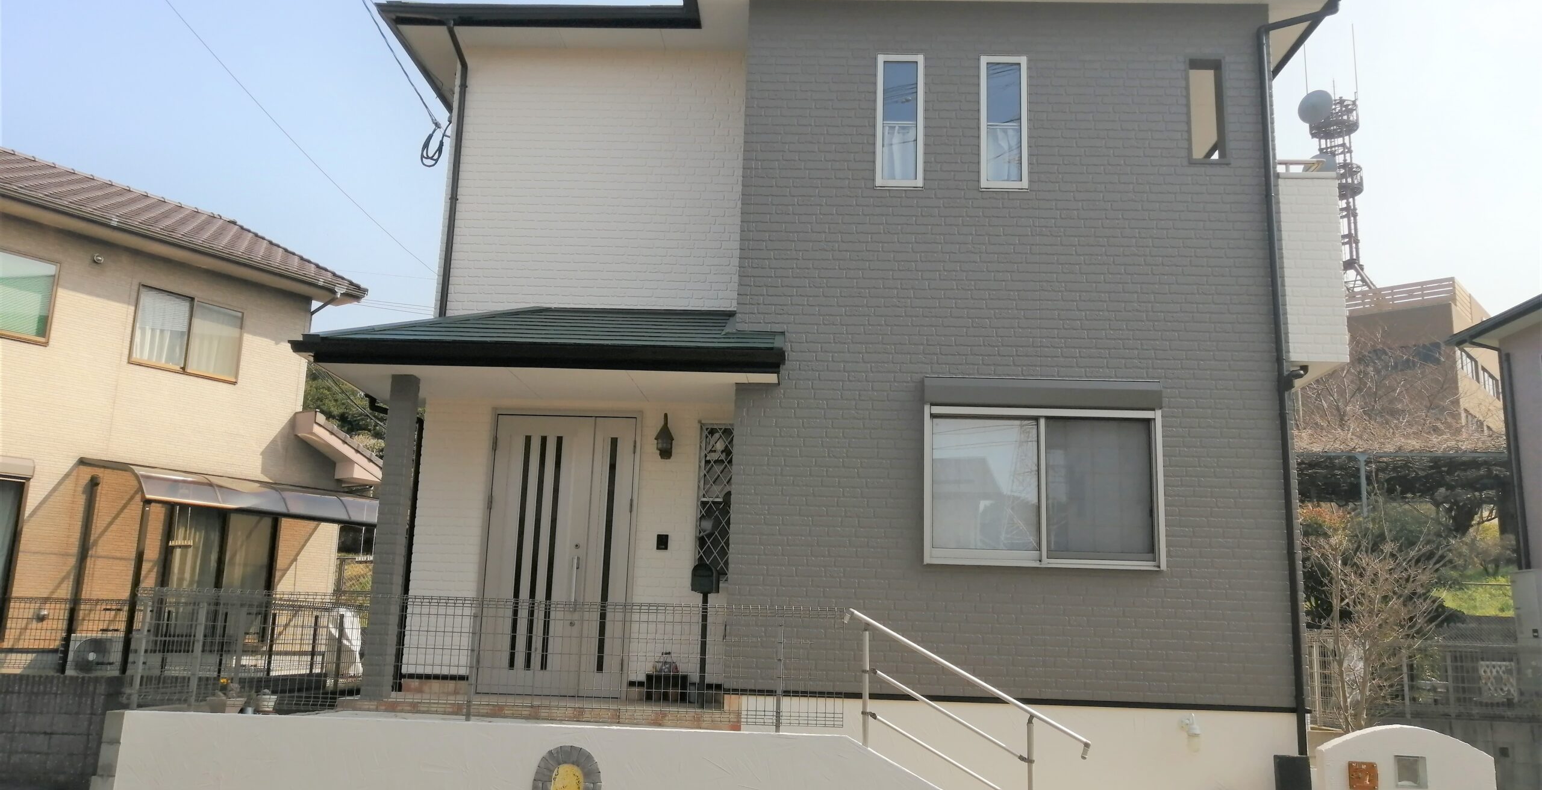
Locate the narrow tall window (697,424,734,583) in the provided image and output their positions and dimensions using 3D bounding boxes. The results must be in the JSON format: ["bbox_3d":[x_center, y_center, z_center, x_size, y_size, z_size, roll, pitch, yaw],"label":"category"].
[{"bbox_3d":[-0.472,0.906,10.189,0.320,1.350,0.100,1,-11,2],"label":"narrow tall window"}]

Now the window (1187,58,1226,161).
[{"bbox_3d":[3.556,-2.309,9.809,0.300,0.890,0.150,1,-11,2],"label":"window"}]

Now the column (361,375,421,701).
[{"bbox_3d":[-2.953,1.091,9.380,0.175,2.510,0.170,1,-11,2],"label":"column"}]

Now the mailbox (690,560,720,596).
[{"bbox_3d":[-0.517,1.463,9.534,0.170,0.225,0.420,1,-11,2],"label":"mailbox"}]

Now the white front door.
[{"bbox_3d":[-1.799,1.340,10.188,1.240,2.370,0.090,1,-11,2],"label":"white front door"}]

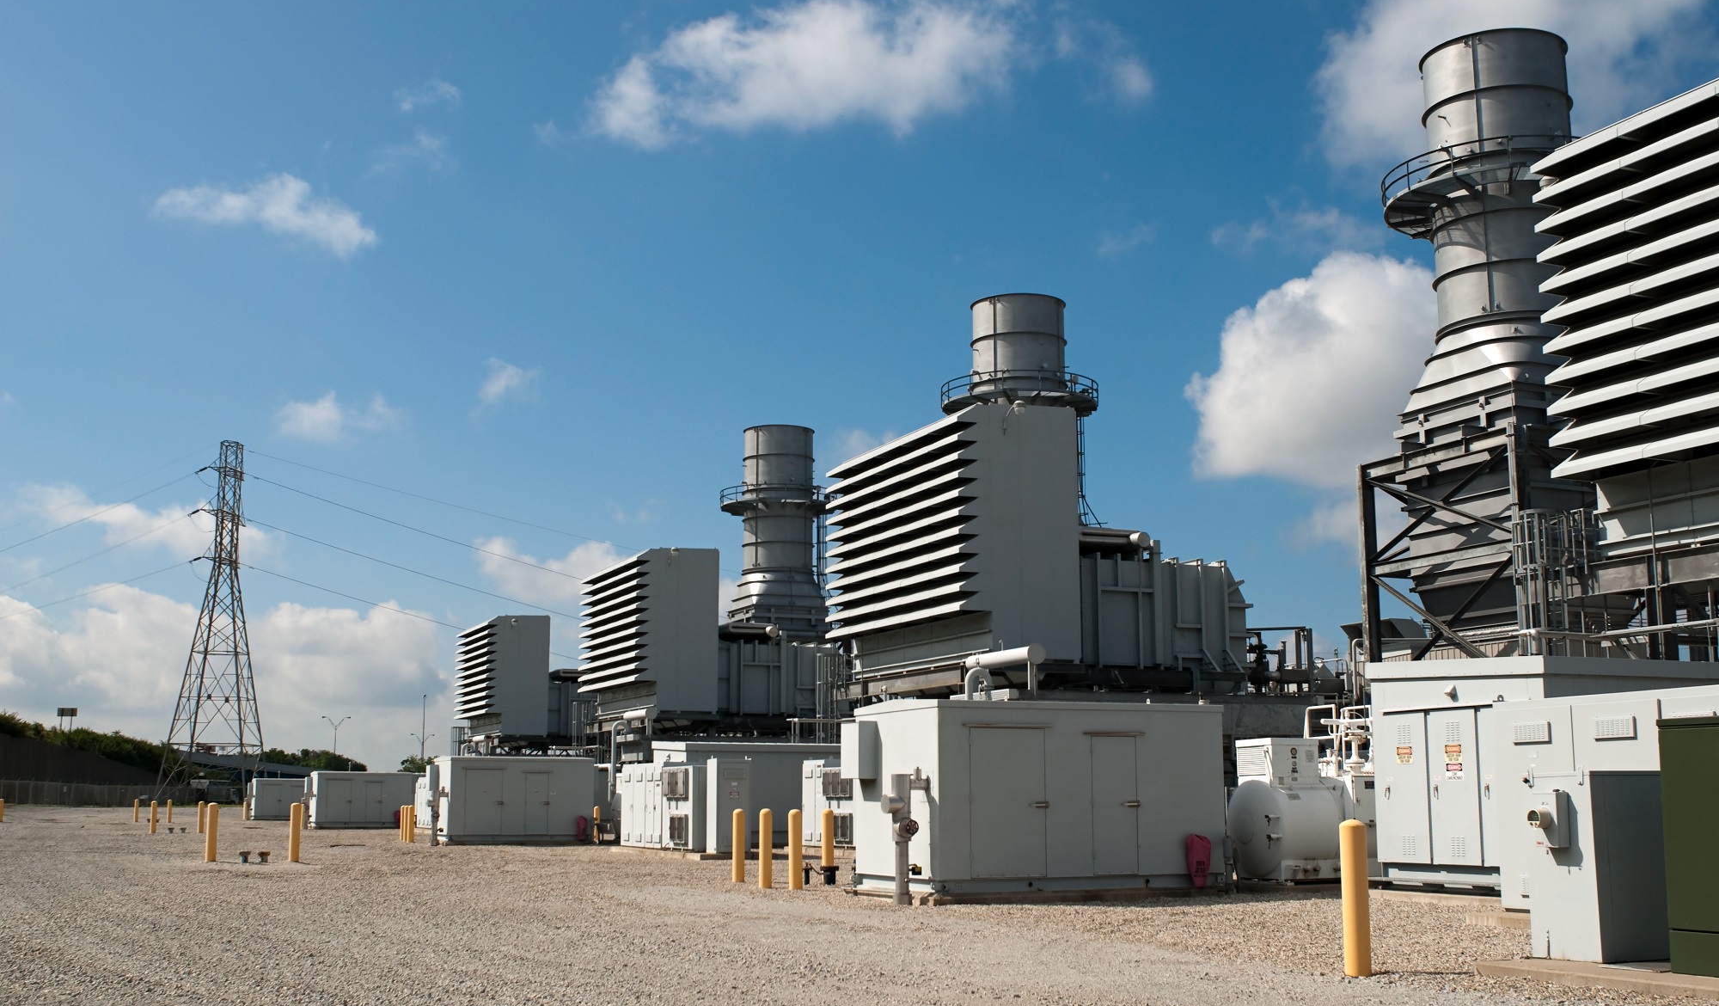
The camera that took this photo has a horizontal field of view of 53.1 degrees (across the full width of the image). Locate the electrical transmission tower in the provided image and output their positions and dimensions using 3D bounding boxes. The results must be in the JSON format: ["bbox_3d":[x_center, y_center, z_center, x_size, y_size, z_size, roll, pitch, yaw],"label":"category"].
[{"bbox_3d":[-75.180,13.951,203.614,9.800,42.539,10.200,1,-10,-5],"label":"electrical transmission tower"}]

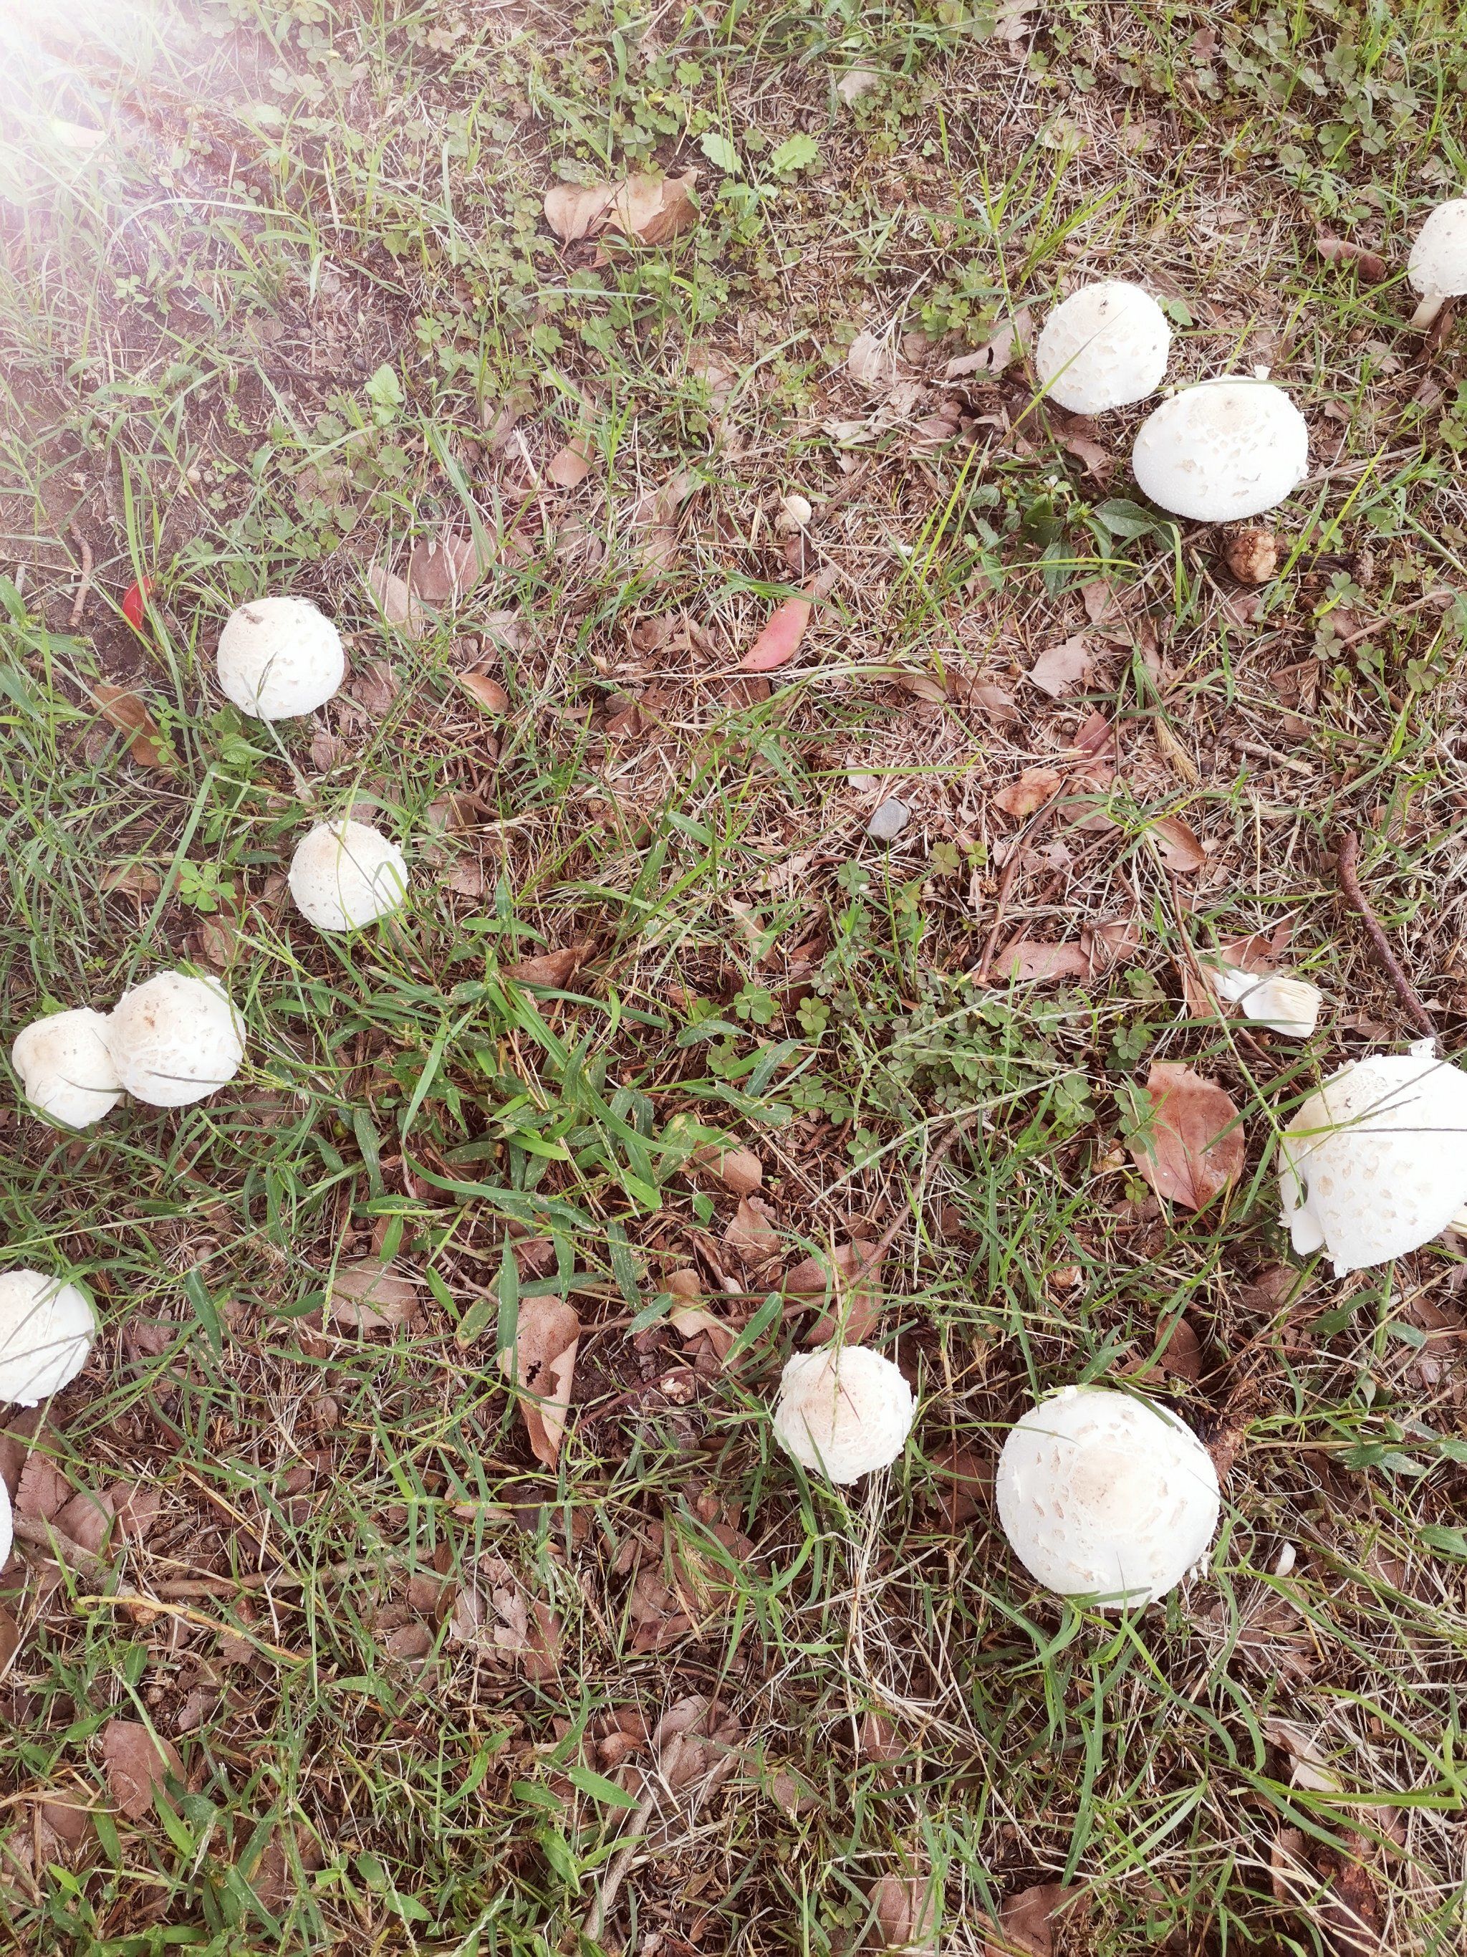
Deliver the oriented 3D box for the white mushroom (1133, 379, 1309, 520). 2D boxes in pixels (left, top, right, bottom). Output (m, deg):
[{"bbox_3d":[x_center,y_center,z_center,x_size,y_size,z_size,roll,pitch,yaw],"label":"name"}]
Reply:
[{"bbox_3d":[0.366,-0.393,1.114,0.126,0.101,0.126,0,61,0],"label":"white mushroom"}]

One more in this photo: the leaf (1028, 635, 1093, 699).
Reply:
[{"bbox_3d":[0.222,-0.211,0.988,0.031,0.011,0.053,37,70,20],"label":"leaf"}]

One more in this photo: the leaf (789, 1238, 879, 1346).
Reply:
[{"bbox_3d":[0.059,0.171,0.793,0.056,0.018,0.049,-24,63,-9],"label":"leaf"}]

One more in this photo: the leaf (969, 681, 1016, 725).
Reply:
[{"bbox_3d":[0.173,-0.185,0.977,0.017,0.010,0.043,-35,66,-14],"label":"leaf"}]

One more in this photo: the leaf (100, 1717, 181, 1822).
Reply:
[{"bbox_3d":[-0.257,0.341,0.639,0.030,0.011,0.043,-18,63,-9],"label":"leaf"}]

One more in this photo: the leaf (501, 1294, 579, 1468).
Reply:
[{"bbox_3d":[-0.105,0.212,0.780,0.040,0.022,0.089,3,62,5],"label":"leaf"}]

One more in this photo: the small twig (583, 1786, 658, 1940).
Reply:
[{"bbox_3d":[-0.056,0.434,0.721,0.012,0.010,0.070,22,63,12],"label":"small twig"}]

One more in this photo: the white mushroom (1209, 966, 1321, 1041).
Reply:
[{"bbox_3d":[0.335,0.013,0.929,0.068,0.028,0.039,19,66,8],"label":"white mushroom"}]

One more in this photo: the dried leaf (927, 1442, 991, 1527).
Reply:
[{"bbox_3d":[0.109,0.239,0.693,0.030,0.011,0.037,-1,62,-1],"label":"dried leaf"}]

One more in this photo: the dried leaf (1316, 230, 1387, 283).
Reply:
[{"bbox_3d":[0.515,-0.601,1.222,0.064,0.016,0.037,38,71,16],"label":"dried leaf"}]

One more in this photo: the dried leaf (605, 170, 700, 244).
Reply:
[{"bbox_3d":[-0.073,-0.701,1.335,0.084,0.028,0.078,0,61,0],"label":"dried leaf"}]

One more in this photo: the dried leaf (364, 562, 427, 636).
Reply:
[{"bbox_3d":[-0.252,-0.280,1.083,0.021,0.012,0.083,-31,67,-10],"label":"dried leaf"}]

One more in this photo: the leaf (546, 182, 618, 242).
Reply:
[{"bbox_3d":[-0.139,-0.700,1.341,0.064,0.018,0.068,0,61,0],"label":"leaf"}]

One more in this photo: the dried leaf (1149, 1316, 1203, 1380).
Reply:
[{"bbox_3d":[0.249,0.208,0.821,0.029,0.012,0.030,17,68,12],"label":"dried leaf"}]

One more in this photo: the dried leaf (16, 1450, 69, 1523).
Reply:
[{"bbox_3d":[-0.391,0.288,0.835,0.034,0.008,0.029,21,69,13],"label":"dried leaf"}]

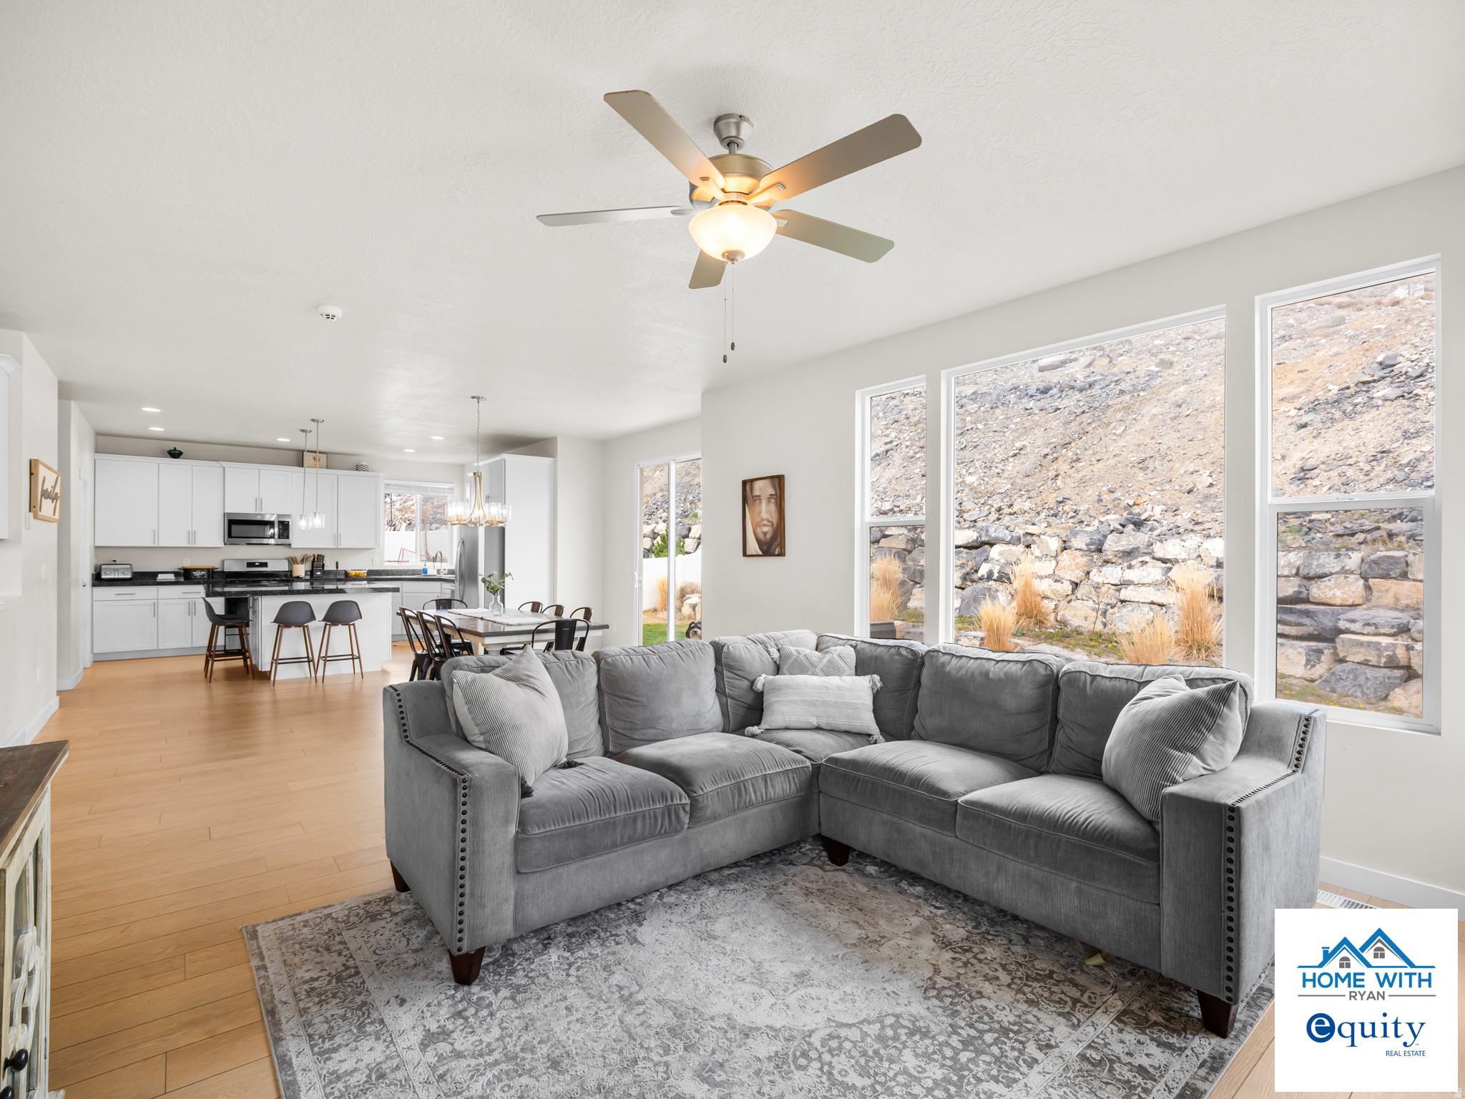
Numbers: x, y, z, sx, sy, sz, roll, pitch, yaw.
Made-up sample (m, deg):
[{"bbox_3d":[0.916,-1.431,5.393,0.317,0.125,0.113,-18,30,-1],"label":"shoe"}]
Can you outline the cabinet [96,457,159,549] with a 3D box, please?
[{"bbox_3d":[-7.561,-0.562,8.492,0.595,1.070,0.340,0,0,-37],"label":"cabinet"}]

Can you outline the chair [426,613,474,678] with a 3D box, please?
[{"bbox_3d":[-2.165,0.945,5.502,0.480,0.850,0.440,0,0,-40],"label":"chair"}]

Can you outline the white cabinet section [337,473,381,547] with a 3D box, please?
[{"bbox_3d":[-5.517,-0.556,9.950,0.561,1.071,0.325,0,0,-39],"label":"white cabinet section"}]

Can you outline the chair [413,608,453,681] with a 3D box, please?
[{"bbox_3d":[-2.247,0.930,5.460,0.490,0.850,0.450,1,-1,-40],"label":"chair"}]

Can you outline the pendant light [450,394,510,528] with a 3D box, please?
[{"bbox_3d":[-2.295,-0.804,6.085,0.560,1.170,0.560,1,-1,-40],"label":"pendant light"}]

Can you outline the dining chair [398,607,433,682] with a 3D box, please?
[{"bbox_3d":[-2.757,0.944,6.158,0.480,0.850,0.440,0,0,-40],"label":"dining chair"}]

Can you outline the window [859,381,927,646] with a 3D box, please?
[{"bbox_3d":[1.042,-0.202,4.495,0.120,1.800,0.560,1,-1,-40],"label":"window"}]

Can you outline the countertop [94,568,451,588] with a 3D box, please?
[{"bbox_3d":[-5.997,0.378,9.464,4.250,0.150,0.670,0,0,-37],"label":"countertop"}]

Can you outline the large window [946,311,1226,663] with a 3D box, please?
[{"bbox_3d":[1.794,-0.222,3.679,0.110,1.780,1.510,0,0,-37],"label":"large window"}]

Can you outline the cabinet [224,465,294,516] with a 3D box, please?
[{"bbox_3d":[-6.491,-0.790,9.292,0.770,0.635,0.340,0,0,-37],"label":"cabinet"}]

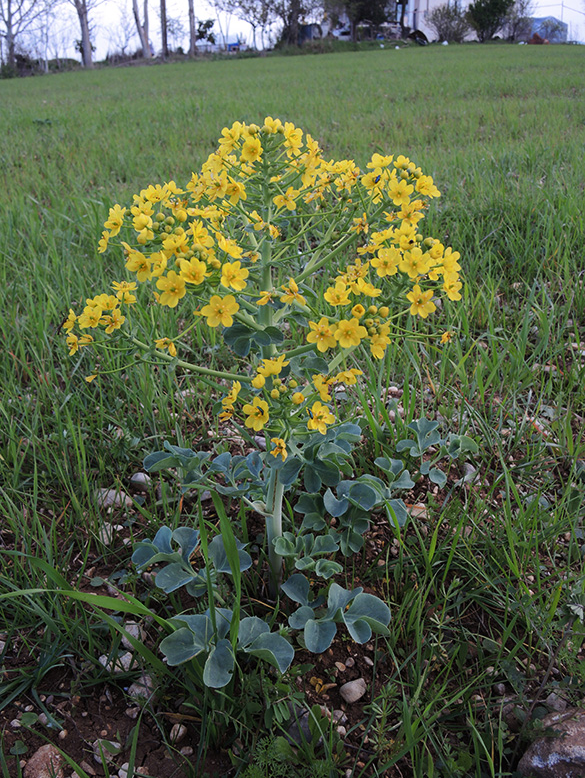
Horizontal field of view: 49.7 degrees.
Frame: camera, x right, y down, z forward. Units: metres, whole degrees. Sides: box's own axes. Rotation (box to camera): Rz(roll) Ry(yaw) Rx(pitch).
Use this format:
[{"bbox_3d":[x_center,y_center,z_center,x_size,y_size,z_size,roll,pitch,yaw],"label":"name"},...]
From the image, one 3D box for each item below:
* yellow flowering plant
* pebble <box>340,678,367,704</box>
[{"bbox_3d":[-0.010,0.006,0.580,0.360,0.465,0.310,0,26,0],"label":"yellow flowering plant"},{"bbox_3d":[0.054,0.268,0.560,0.024,0.015,0.019,-14,30,-27],"label":"pebble"}]

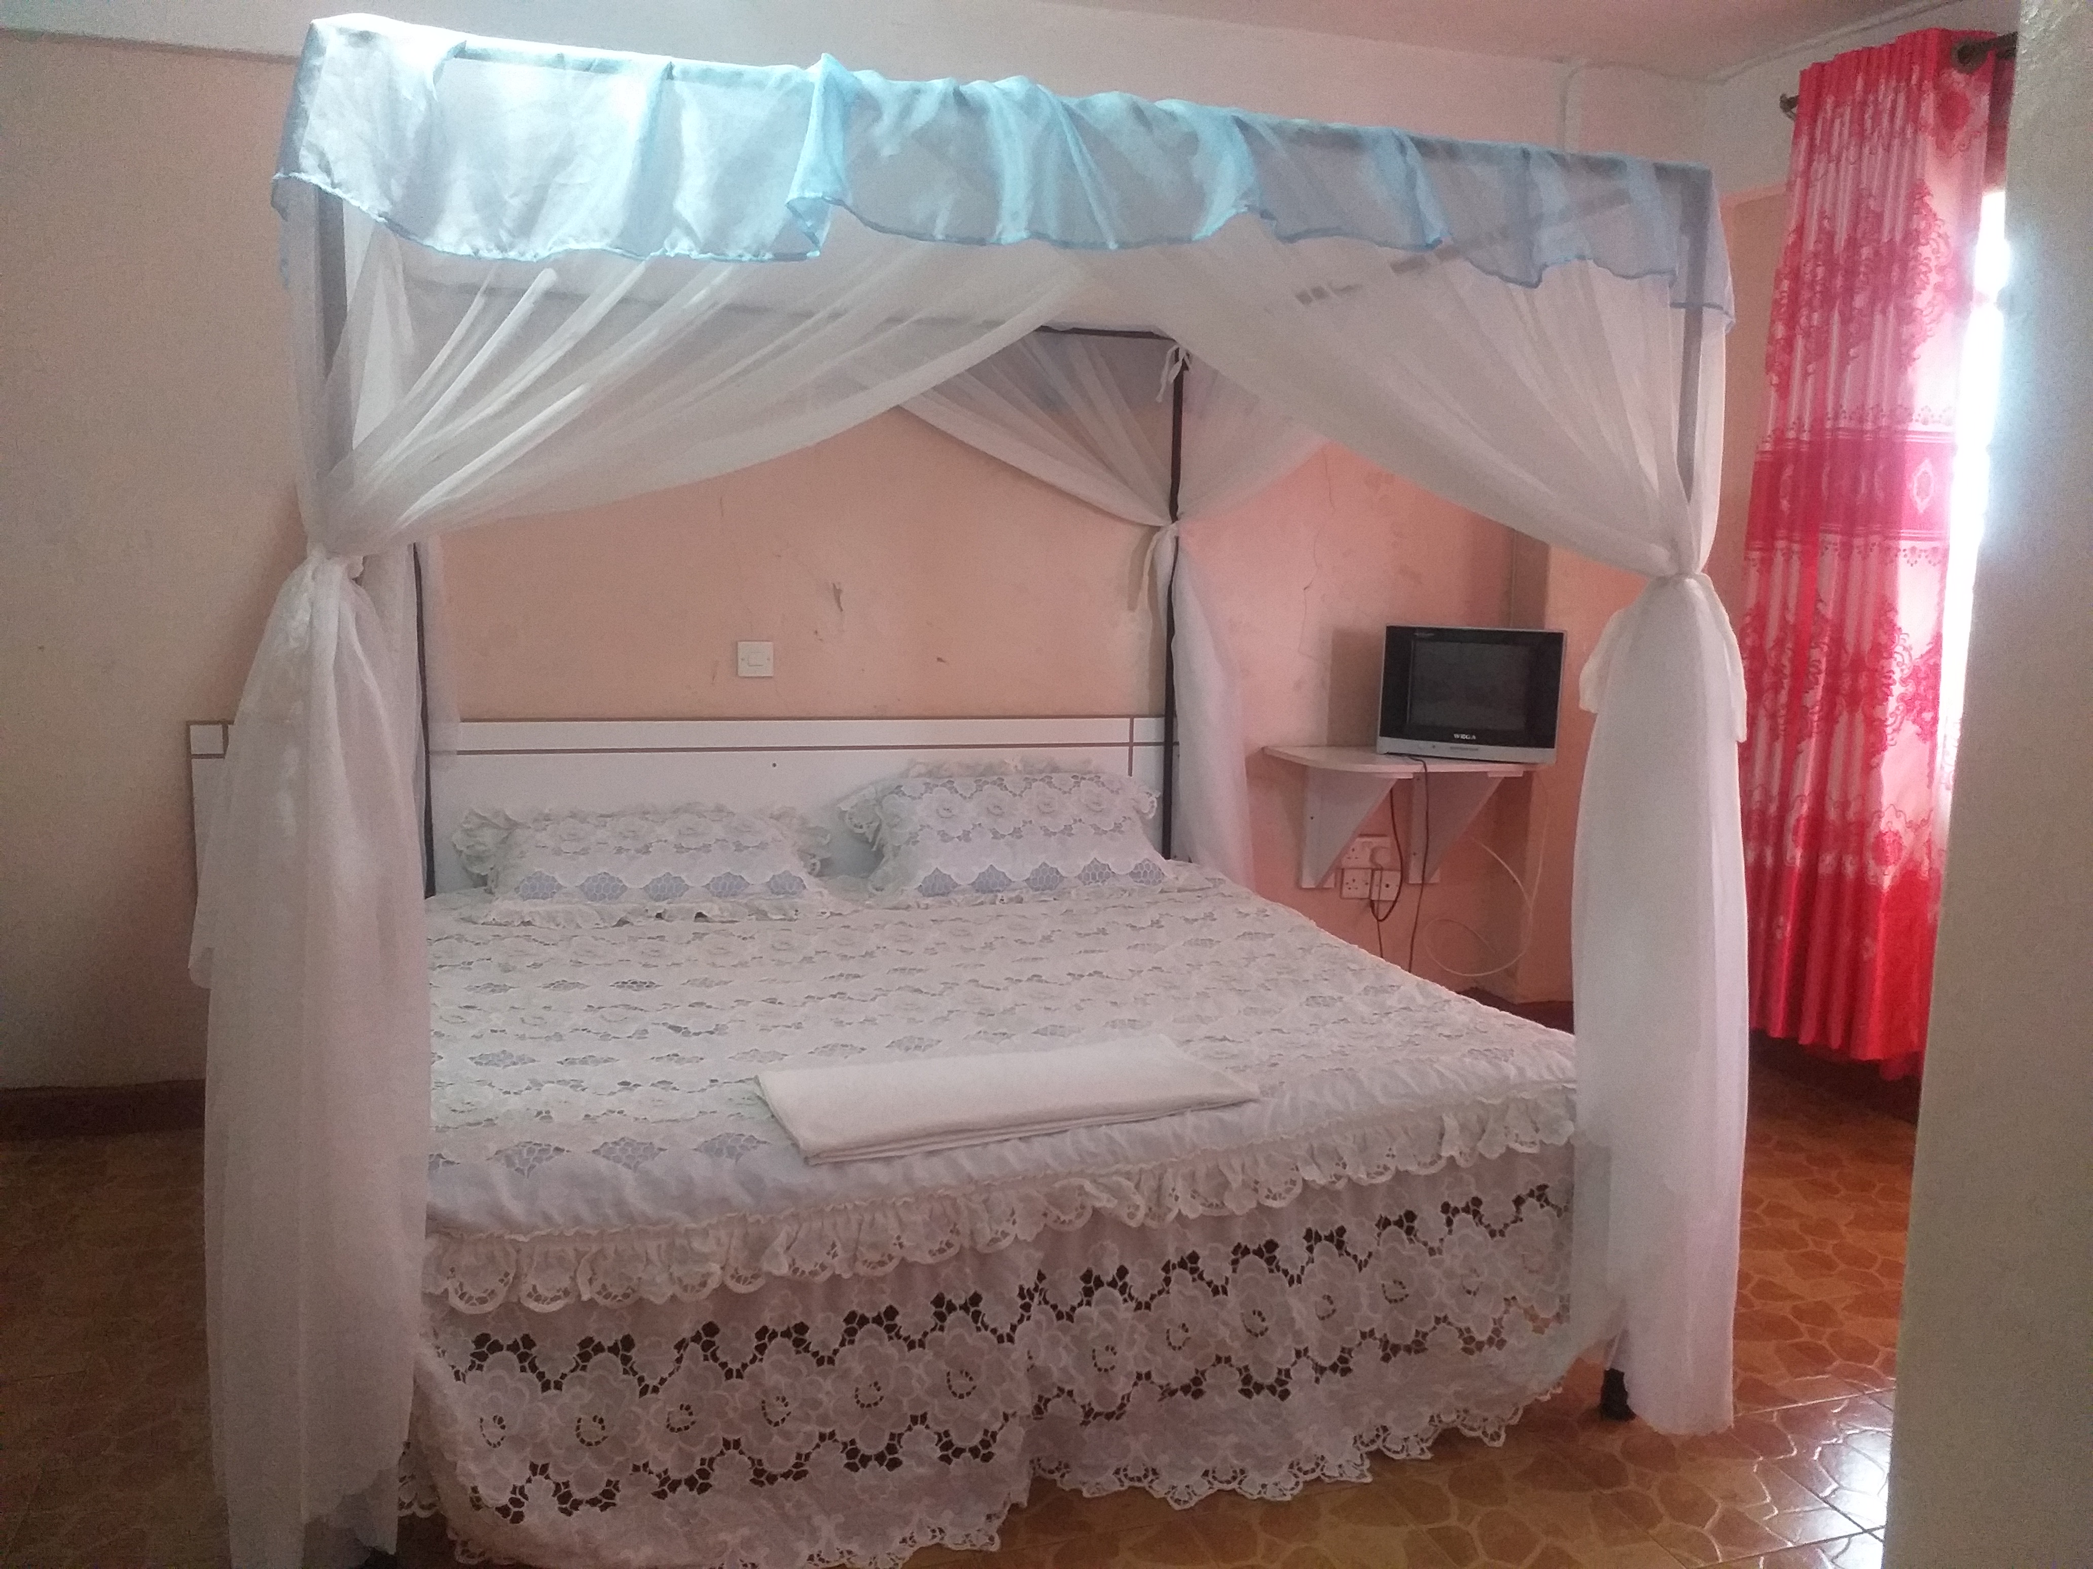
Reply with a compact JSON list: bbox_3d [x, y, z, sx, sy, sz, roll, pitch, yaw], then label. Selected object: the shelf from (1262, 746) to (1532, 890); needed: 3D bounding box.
[{"bbox_3d":[0.930,0.120,4.379,0.580,0.400,0.440,-1,7,-17],"label":"shelf"}]

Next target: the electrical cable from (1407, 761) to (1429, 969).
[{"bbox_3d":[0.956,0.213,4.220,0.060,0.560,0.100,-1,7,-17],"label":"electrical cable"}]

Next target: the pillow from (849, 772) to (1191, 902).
[{"bbox_3d":[-0.086,0.107,3.891,0.780,0.260,0.460,-1,7,-17],"label":"pillow"}]

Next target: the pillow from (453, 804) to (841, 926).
[{"bbox_3d":[-0.874,0.172,3.632,0.800,0.180,0.480,-1,7,-17],"label":"pillow"}]

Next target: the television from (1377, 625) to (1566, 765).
[{"bbox_3d":[1.148,-0.251,4.403,0.450,0.338,0.360,3,7,18],"label":"television"}]

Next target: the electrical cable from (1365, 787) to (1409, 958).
[{"bbox_3d":[0.949,0.249,4.549,0.110,0.470,0.100,-1,7,-17],"label":"electrical cable"}]

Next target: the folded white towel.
[{"bbox_3d":[-0.057,0.424,2.263,0.630,0.040,0.350,-2,8,-24],"label":"folded white towel"}]

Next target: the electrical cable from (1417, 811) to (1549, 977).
[{"bbox_3d":[1.195,0.305,4.486,0.330,0.430,0.140,-1,7,-17],"label":"electrical cable"}]

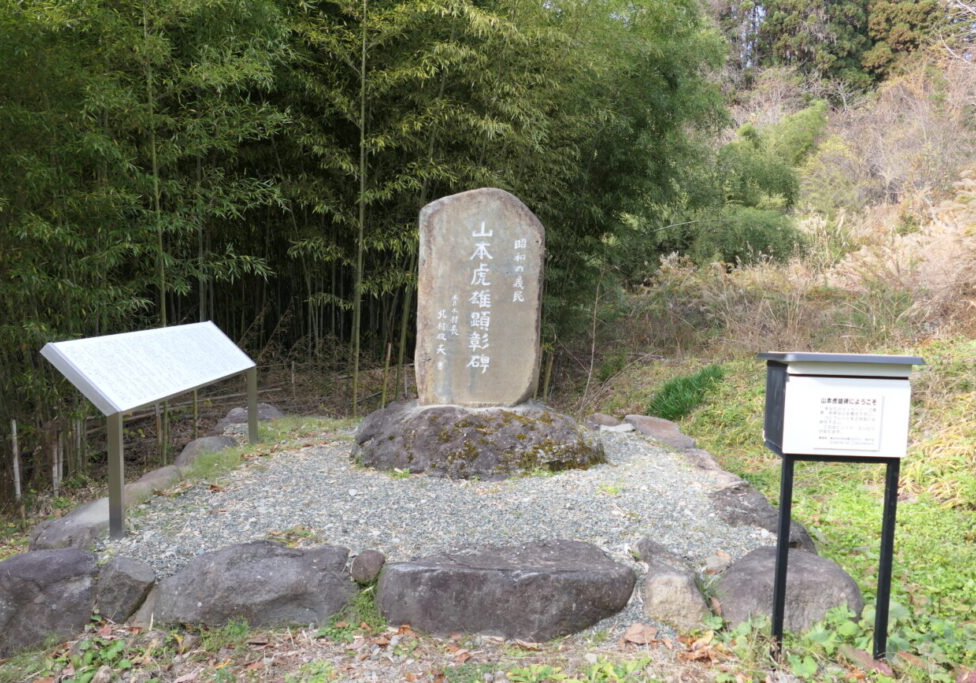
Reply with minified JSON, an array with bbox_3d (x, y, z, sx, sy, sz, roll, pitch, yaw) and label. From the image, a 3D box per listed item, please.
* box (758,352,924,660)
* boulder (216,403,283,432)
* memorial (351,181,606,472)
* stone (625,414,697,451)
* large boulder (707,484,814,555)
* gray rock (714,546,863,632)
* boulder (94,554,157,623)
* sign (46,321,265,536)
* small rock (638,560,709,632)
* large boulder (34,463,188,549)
[{"bbox_3d":[1.427,0.666,2.947,0.540,1.265,0.360,1,5,4],"label":"box"},{"bbox_3d":[-2.304,0.745,7.040,0.620,0.290,0.500,-1,5,-20],"label":"boulder"},{"bbox_3d":[-0.049,-0.145,5.558,1.950,2.100,1.350,0,5,0],"label":"memorial"},{"bbox_3d":[1.546,0.842,6.314,0.420,0.160,1.000,-1,5,-15],"label":"stone"},{"bbox_3d":[1.595,1.032,4.102,0.430,0.240,0.880,-1,5,-12],"label":"large boulder"},{"bbox_3d":[1.404,1.118,3.377,0.660,0.290,0.480,0,5,0],"label":"gray rock"},{"bbox_3d":[-1.706,1.140,3.340,0.270,0.220,0.330,-1,5,-10],"label":"boulder"},{"bbox_3d":[-2.109,0.444,4.763,0.396,1.041,2.035,0,5,2],"label":"sign"},{"bbox_3d":[0.844,1.157,3.240,0.290,0.230,0.360,-1,5,-15],"label":"small rock"},{"bbox_3d":[-2.225,0.989,4.432,0.500,0.230,1.250,1,5,8],"label":"large boulder"}]

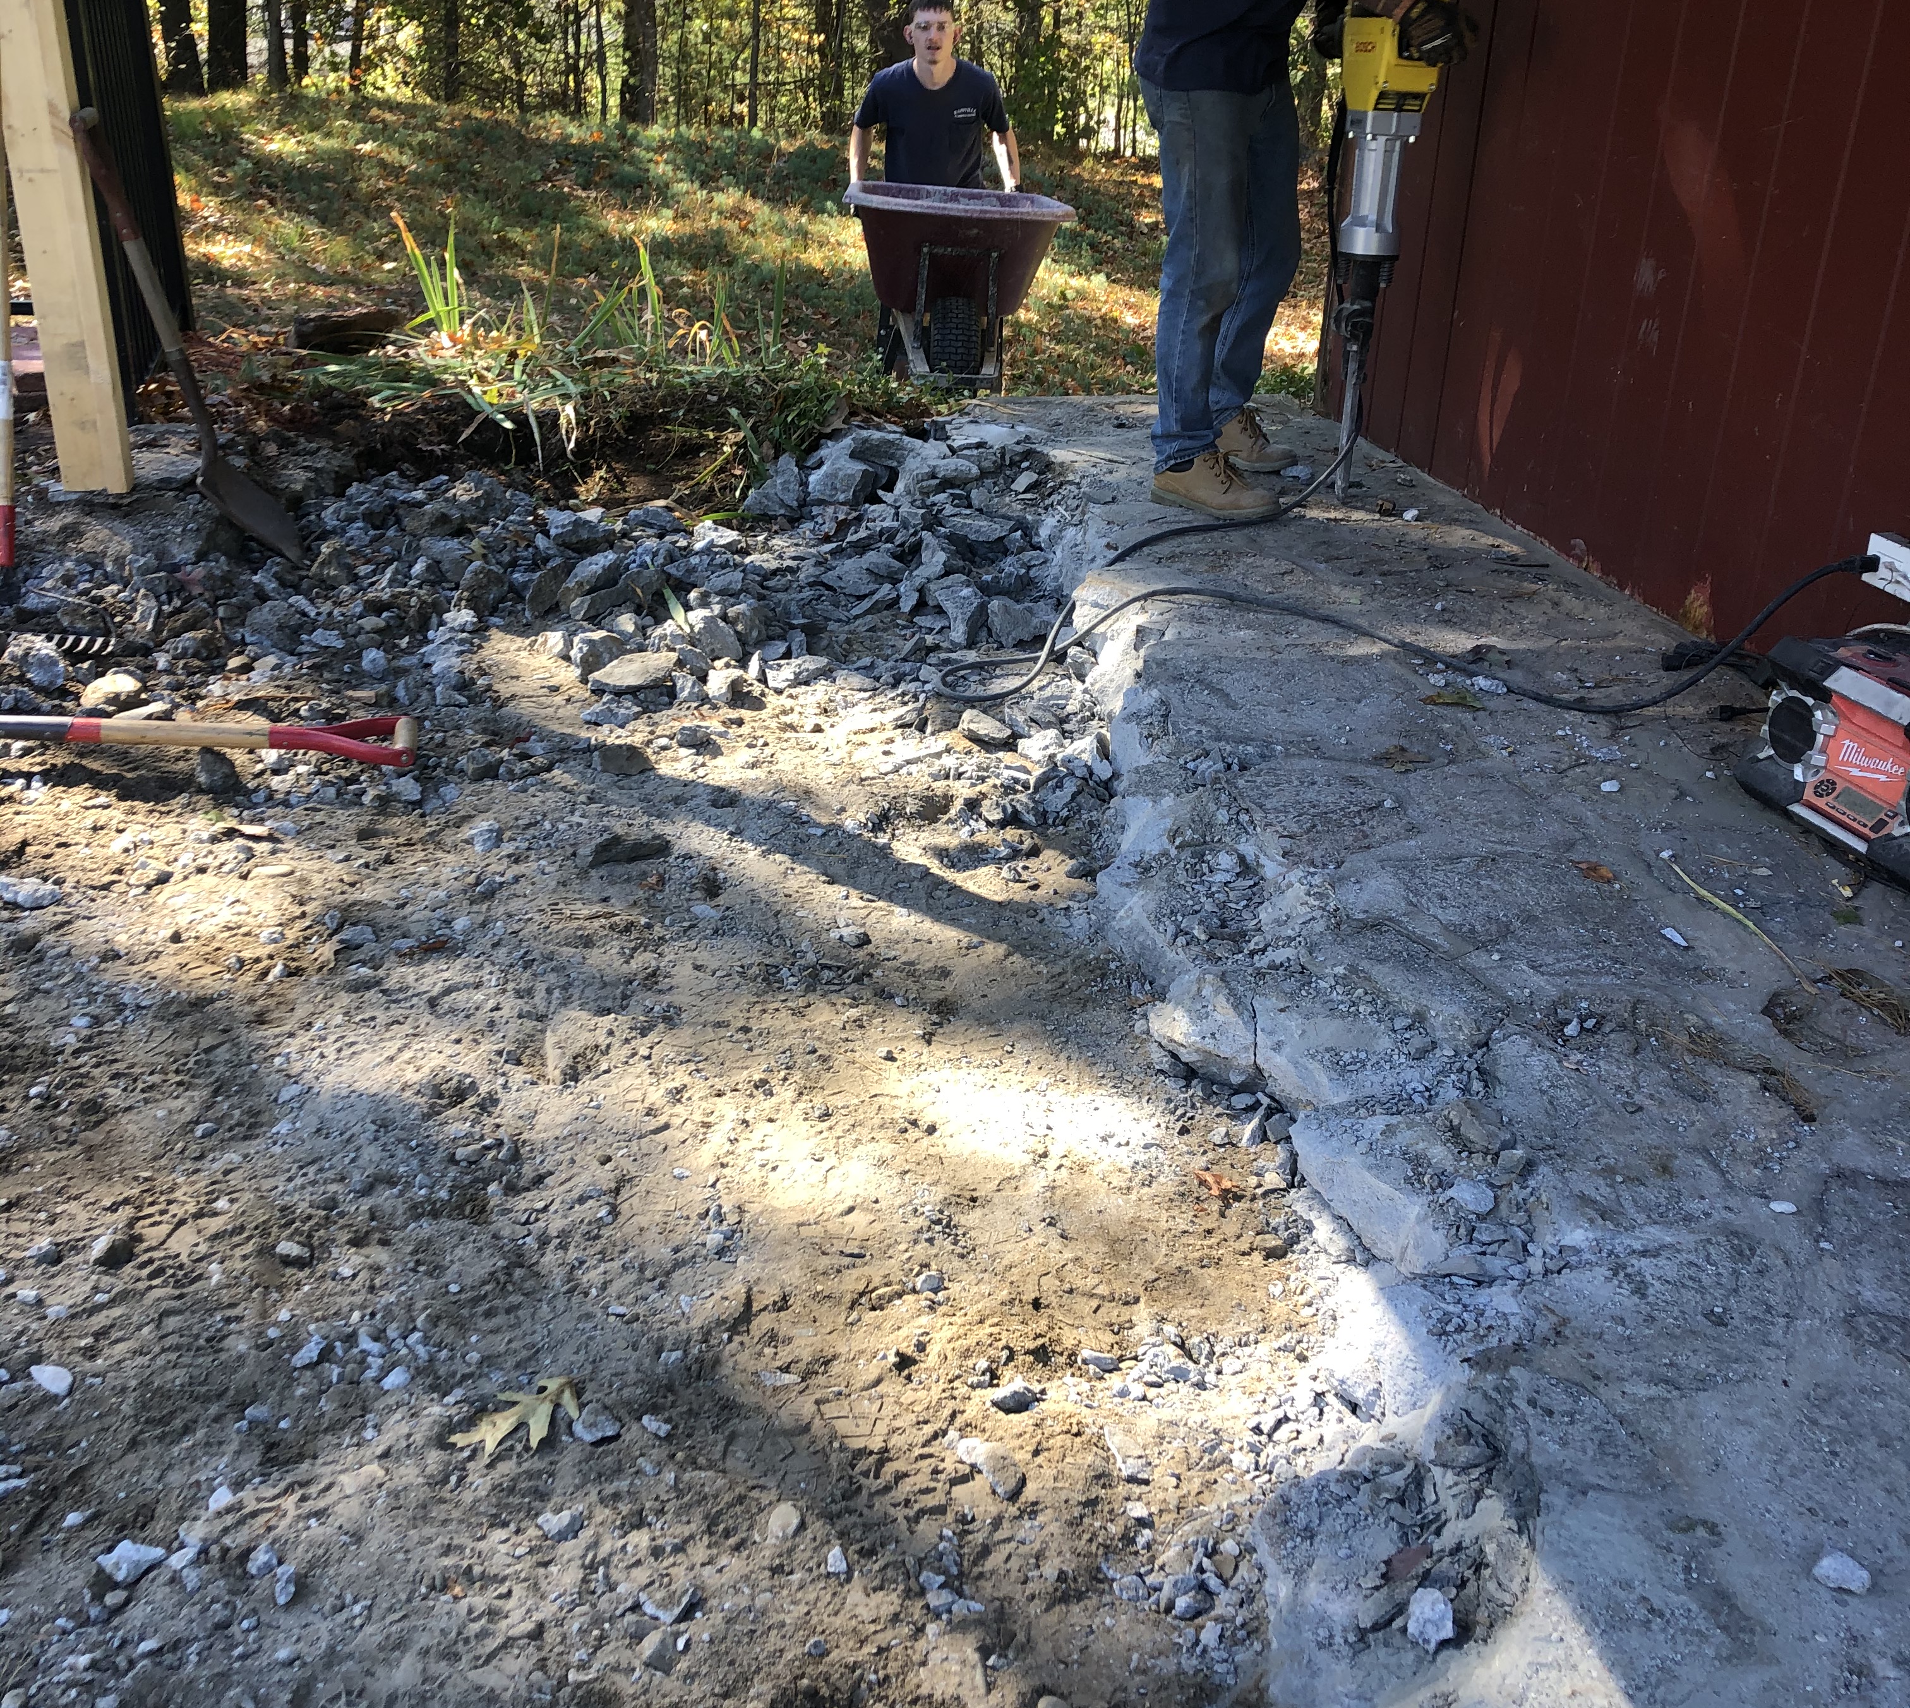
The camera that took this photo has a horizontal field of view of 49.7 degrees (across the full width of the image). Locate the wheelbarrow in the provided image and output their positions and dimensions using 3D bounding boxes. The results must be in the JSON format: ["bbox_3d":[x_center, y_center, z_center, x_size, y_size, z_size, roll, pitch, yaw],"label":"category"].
[{"bbox_3d":[-0.052,-1.753,6.467,0.700,0.670,1.420,1,26,-3],"label":"wheelbarrow"}]

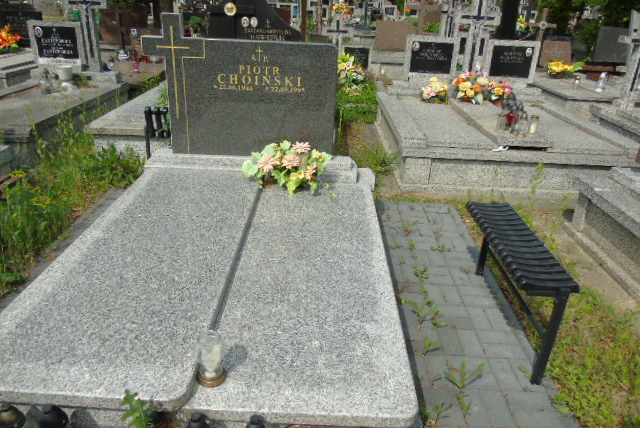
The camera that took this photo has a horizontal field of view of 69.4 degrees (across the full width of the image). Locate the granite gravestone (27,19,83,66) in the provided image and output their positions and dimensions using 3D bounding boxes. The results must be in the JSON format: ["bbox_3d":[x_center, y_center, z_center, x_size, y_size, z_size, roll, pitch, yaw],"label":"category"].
[{"bbox_3d":[-3.479,-2.245,6.121,0.660,0.580,0.120,2,23,0],"label":"granite gravestone"}]

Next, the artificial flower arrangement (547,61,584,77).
[{"bbox_3d":[4.040,-2.351,7.648,0.520,0.250,0.360,2,26,0],"label":"artificial flower arrangement"}]

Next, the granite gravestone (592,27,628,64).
[{"bbox_3d":[5.648,-3.253,8.914,0.720,0.700,0.120,2,19,0],"label":"granite gravestone"}]

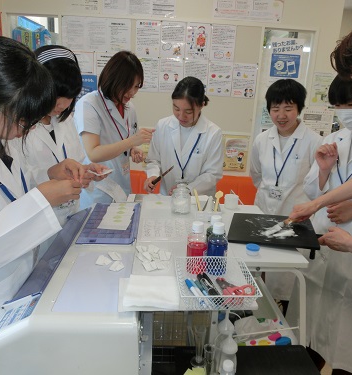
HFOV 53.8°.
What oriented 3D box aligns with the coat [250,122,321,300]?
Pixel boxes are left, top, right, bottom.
[{"bbox_3d":[0.543,0.149,1.806,0.400,0.950,0.280,9,16,23],"label":"coat"}]

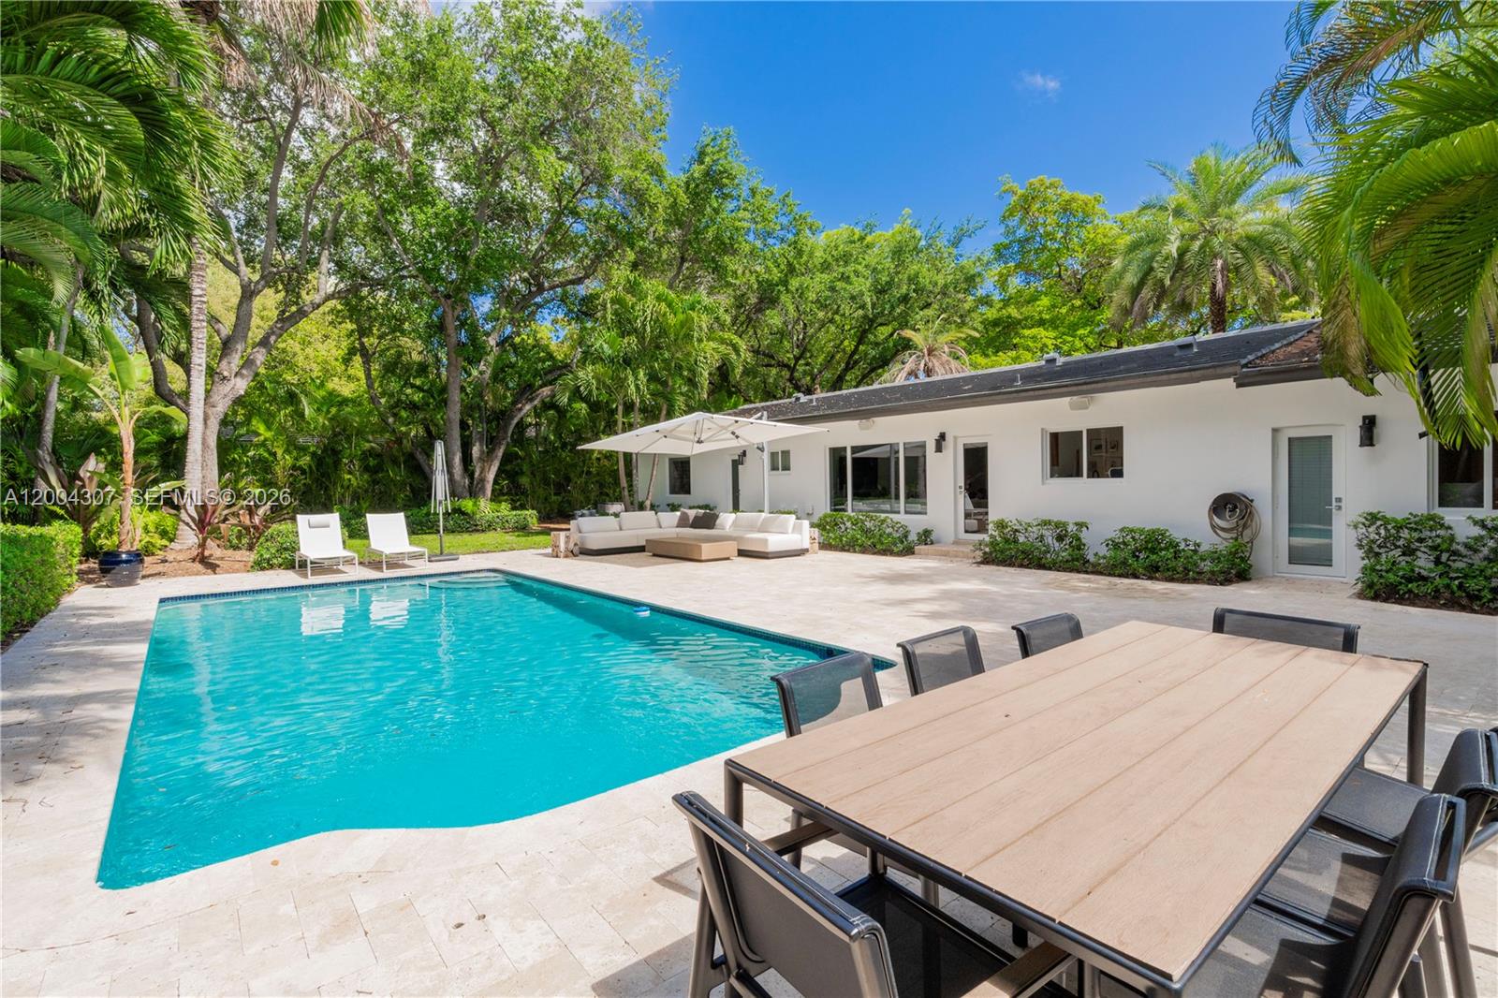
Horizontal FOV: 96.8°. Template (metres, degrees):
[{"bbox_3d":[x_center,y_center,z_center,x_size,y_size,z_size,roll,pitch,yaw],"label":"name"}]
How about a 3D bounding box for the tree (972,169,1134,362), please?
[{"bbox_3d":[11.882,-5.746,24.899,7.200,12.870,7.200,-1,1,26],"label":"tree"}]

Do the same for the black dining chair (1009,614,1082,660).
[{"bbox_3d":[1.601,0.981,2.932,0.570,0.830,0.630,-2,2,-34],"label":"black dining chair"}]

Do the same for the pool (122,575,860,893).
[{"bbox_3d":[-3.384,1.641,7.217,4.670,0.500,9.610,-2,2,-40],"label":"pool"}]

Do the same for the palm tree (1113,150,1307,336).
[{"bbox_3d":[15.285,-5.493,21.905,5.400,12.360,5.400,0,1,35],"label":"palm tree"}]

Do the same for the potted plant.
[{"bbox_3d":[-10.503,-0.676,10.798,1.750,4.160,1.500,-2,2,-43],"label":"potted plant"}]

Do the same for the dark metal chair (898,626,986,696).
[{"bbox_3d":[0.950,0.952,2.483,0.570,0.800,0.610,-2,1,-39],"label":"dark metal chair"}]

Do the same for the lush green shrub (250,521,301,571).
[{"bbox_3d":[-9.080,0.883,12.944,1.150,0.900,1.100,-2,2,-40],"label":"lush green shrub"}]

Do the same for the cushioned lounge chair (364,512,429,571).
[{"bbox_3d":[-6.929,0.815,13.057,0.730,1.020,1.680,-2,2,-40],"label":"cushioned lounge chair"}]

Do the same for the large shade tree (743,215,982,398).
[{"bbox_3d":[4.652,-5.516,27.877,10.300,12.600,10.000,-1,1,10],"label":"large shade tree"}]

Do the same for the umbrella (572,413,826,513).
[{"bbox_3d":[-0.786,-0.354,13.883,3.700,3.100,3.850,0,2,37],"label":"umbrella"}]

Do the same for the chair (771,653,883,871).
[{"bbox_3d":[0.486,1.018,2.213,0.570,0.830,0.640,-2,2,-39],"label":"chair"}]

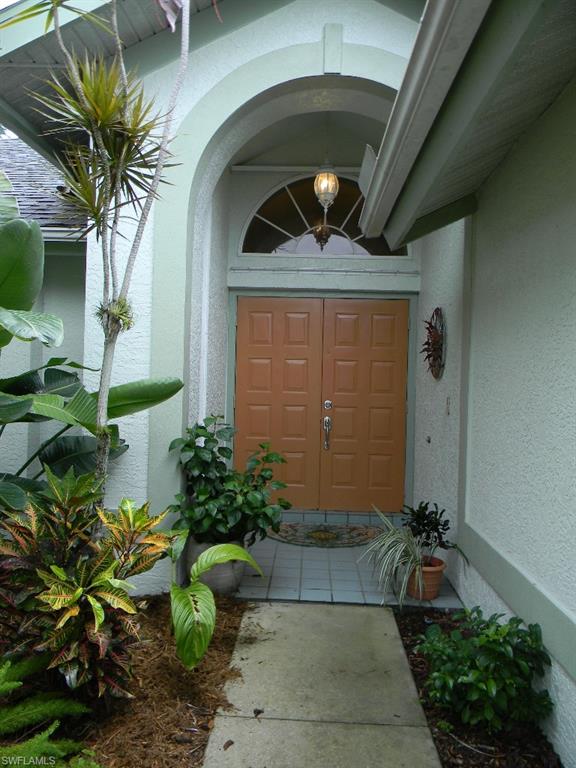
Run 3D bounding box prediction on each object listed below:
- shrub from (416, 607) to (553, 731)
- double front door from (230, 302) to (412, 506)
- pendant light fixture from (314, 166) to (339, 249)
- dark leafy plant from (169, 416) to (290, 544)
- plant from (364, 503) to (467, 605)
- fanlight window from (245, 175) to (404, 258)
[{"bbox_3d":[0.875,1.309,2.940,0.550,0.410,0.640,1,2,2],"label":"shrub"},{"bbox_3d":[0.319,0.200,5.959,1.628,2.031,0.070,1,2,2],"label":"double front door"},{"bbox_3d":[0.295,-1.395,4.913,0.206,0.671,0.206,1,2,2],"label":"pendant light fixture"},{"bbox_3d":[-0.379,0.630,4.220,0.810,0.840,0.650,1,2,2],"label":"dark leafy plant"},{"bbox_3d":[0.844,1.108,4.120,0.620,0.619,0.550,1,2,2],"label":"plant"},{"bbox_3d":[0.359,-1.578,5.890,1.587,0.763,0.070,1,2,2],"label":"fanlight window"}]

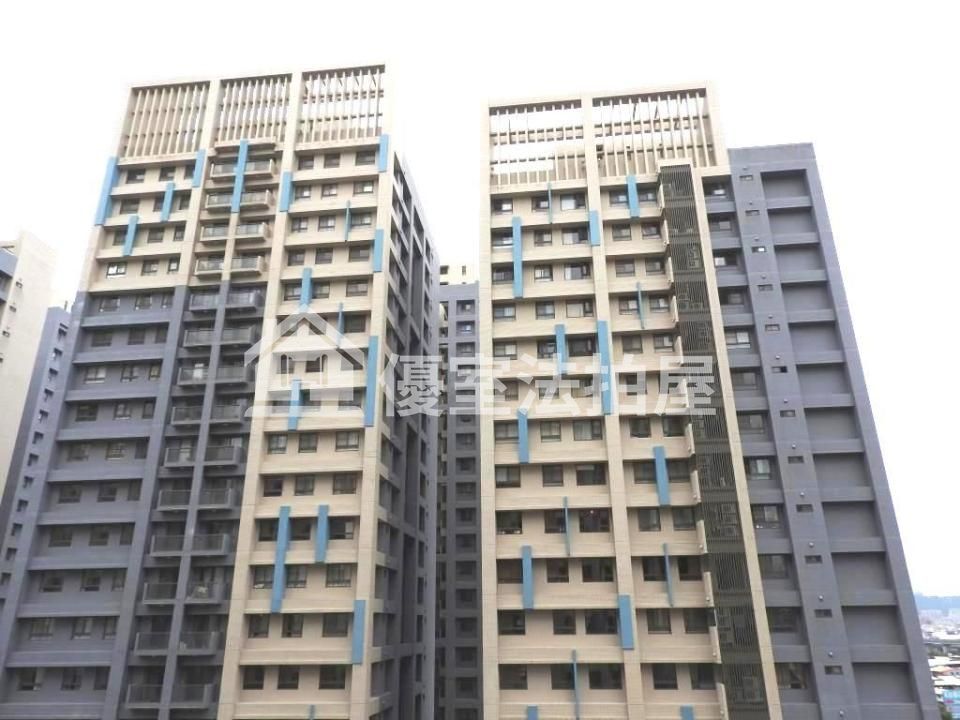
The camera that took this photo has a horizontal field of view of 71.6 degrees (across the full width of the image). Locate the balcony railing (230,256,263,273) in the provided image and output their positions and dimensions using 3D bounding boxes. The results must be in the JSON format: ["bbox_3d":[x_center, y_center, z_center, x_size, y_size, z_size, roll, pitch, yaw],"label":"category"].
[{"bbox_3d":[-19.498,-7.977,55.594,2.460,1.320,0.150,-3,-21,6],"label":"balcony railing"}]

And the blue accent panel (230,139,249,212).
[{"bbox_3d":[-20.857,-16.025,57.865,0.720,7.450,0.250,-3,-21,6],"label":"blue accent panel"}]

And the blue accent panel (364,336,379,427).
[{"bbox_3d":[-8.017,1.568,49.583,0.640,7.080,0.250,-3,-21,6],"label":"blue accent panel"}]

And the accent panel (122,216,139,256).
[{"bbox_3d":[-30.749,-10.912,58.688,0.690,4.080,0.220,-3,-21,5],"label":"accent panel"}]

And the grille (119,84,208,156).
[{"bbox_3d":[-29.481,-22.290,62.867,8.000,8.200,0.600,-3,-21,6],"label":"grille"}]

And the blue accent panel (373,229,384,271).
[{"bbox_3d":[-8.329,-9.010,55.111,0.660,4.000,0.220,-3,-21,5],"label":"blue accent panel"}]

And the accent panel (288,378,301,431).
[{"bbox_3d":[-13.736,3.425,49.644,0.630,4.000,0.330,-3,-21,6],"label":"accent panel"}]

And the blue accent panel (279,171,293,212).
[{"bbox_3d":[-16.750,-14.511,57.690,0.700,3.970,0.300,-3,-21,6],"label":"blue accent panel"}]

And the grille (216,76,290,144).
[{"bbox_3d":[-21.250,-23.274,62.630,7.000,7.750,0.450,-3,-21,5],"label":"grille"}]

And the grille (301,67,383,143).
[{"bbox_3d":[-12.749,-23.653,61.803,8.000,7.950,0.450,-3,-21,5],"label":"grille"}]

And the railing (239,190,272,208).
[{"bbox_3d":[-19.906,-14.121,58.896,2.570,1.450,0.600,-3,-21,5],"label":"railing"}]

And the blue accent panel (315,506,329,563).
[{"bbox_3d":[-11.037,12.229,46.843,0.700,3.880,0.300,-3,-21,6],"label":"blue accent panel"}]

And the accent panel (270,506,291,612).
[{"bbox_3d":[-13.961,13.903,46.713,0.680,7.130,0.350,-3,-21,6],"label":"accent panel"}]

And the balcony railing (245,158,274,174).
[{"bbox_3d":[-19.614,-16.990,58.668,2.550,1.380,0.700,-3,-21,6],"label":"balcony railing"}]

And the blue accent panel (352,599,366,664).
[{"bbox_3d":[-7.987,18.036,44.223,0.700,3.900,0.220,-3,-21,6],"label":"blue accent panel"}]

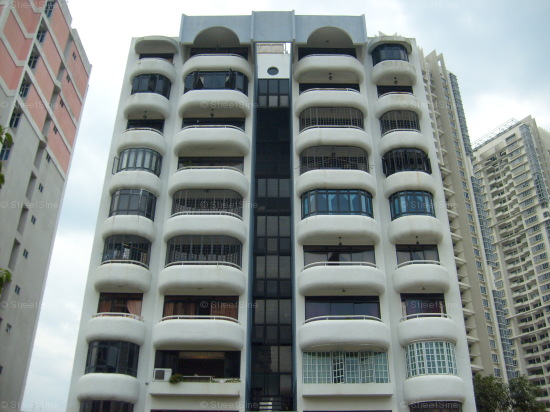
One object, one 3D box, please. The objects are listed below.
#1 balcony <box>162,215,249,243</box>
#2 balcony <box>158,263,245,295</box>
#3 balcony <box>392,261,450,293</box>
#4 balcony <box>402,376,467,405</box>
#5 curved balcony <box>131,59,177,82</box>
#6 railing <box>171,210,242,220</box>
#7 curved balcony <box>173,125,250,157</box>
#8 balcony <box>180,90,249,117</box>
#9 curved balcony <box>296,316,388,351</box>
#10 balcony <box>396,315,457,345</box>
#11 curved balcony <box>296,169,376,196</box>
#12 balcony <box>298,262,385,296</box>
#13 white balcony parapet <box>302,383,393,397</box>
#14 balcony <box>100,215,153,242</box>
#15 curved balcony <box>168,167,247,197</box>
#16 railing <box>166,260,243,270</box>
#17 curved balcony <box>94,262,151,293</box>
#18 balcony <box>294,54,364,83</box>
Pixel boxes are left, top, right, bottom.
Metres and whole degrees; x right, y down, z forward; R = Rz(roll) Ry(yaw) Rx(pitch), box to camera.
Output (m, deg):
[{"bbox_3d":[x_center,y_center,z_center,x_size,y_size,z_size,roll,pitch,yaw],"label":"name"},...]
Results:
[{"bbox_3d":[-3.910,1.331,31.480,4.567,1.260,1.140,0,-28,0],"label":"balcony"},{"bbox_3d":[-3.919,3.897,30.107,4.567,1.440,1.140,0,-28,0],"label":"balcony"},{"bbox_3d":[8.123,3.894,30.905,3.060,1.437,1.140,0,-29,0],"label":"balcony"},{"bbox_3d":[8.031,9.218,27.585,3.151,1.224,1.151,0,-28,0],"label":"balcony"},{"bbox_3d":[-8.169,-9.002,37.062,3.036,1.241,0.962,0,-29,0],"label":"curved balcony"},{"bbox_3d":[-3.902,0.677,31.847,4.140,0.330,0.930,0,-28,0],"label":"railing"},{"bbox_3d":[-3.891,-4.038,34.354,4.567,1.440,1.140,0,-28,0],"label":"curved balcony"},{"bbox_3d":[-3.815,-6.384,35.088,4.617,1.195,1.268,0,-28,0],"label":"balcony"},{"bbox_3d":[3.558,6.512,28.284,4.659,1.447,1.320,0,-29,0],"label":"curved balcony"},{"bbox_3d":[7.928,6.382,28.692,3.036,1.508,0.962,0,-29,0],"label":"balcony"},{"bbox_3d":[3.625,-1.262,32.616,4.716,1.247,1.320,0,-29,0],"label":"curved balcony"},{"bbox_3d":[3.600,3.892,29.744,4.621,1.447,1.320,0,-29,0],"label":"balcony"},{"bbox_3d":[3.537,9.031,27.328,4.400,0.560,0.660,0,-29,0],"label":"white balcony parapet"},{"bbox_3d":[-8.217,1.292,31.459,3.036,1.241,0.962,0,-29,0],"label":"balcony"},{"bbox_3d":[-3.798,-1.412,32.027,4.547,1.579,1.047,0,-29,0],"label":"curved balcony"},{"bbox_3d":[-3.898,3.359,30.126,4.100,0.260,1.120,0,-29,0],"label":"railing"},{"bbox_3d":[-8.424,3.887,30.732,3.126,1.382,1.280,0,-29,0],"label":"curved balcony"},{"bbox_3d":[3.655,-9.299,37.133,4.629,1.527,1.200,0,-29,0],"label":"balcony"}]

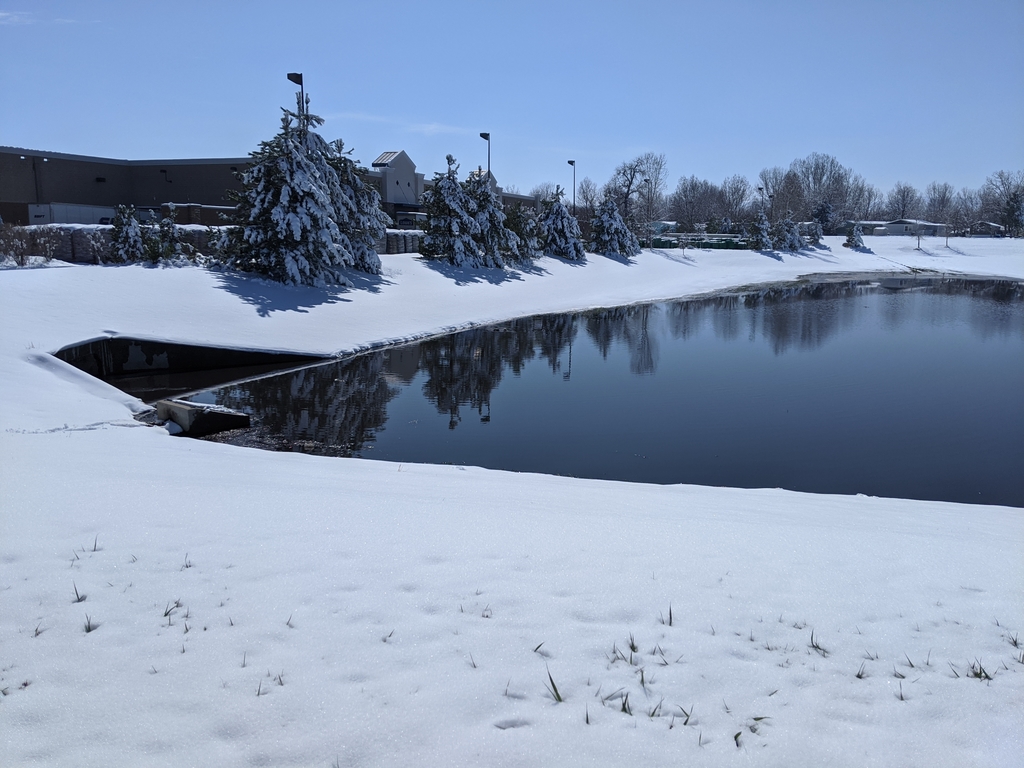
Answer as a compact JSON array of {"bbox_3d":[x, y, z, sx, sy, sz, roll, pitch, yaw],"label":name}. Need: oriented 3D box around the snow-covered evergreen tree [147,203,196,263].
[{"bbox_3d":[-13.003,-5.785,30.500,1.760,2.250,1.760,-4,11,-22],"label":"snow-covered evergreen tree"}]

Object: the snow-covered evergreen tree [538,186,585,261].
[{"bbox_3d":[3.925,-12.593,62.571,3.680,5.680,3.680,0,11,0],"label":"snow-covered evergreen tree"}]

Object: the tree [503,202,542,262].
[{"bbox_3d":[0.630,-10.086,53.000,2.790,3.980,2.790,0,10,1],"label":"tree"}]

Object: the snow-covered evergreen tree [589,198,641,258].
[{"bbox_3d":[9.240,-14.108,72.000,4.650,5.490,4.650,1,10,7],"label":"snow-covered evergreen tree"}]

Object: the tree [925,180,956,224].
[{"bbox_3d":[126.318,-51.857,236.000,7.820,16.180,7.820,5,11,27],"label":"tree"}]

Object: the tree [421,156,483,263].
[{"bbox_3d":[-3.560,-10.210,47.000,3.640,6.450,3.640,-1,10,-4],"label":"tree"}]

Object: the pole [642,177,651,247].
[{"bbox_3d":[20.349,-25.836,119.357,1.000,9.590,0.450,4,11,20],"label":"pole"}]

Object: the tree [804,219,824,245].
[{"bbox_3d":[48.315,-24.221,127.169,3.240,4.010,3.240,0,11,0],"label":"tree"}]

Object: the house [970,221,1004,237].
[{"bbox_3d":[132.166,-43.083,222.000,9.400,4.640,10.500,6,11,30],"label":"house"}]

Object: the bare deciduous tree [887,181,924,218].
[{"bbox_3d":[115.976,-51.857,236.000,9.550,16.180,9.550,5,11,25],"label":"bare deciduous tree"}]

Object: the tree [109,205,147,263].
[{"bbox_3d":[-13.750,-5.310,28.380,1.370,2.050,1.370,0,11,0],"label":"tree"}]

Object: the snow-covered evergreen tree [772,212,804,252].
[{"bbox_3d":[35.657,-19.537,103.000,3.900,5.070,3.900,4,10,18],"label":"snow-covered evergreen tree"}]

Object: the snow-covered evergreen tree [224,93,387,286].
[{"bbox_3d":[-8.599,-8.090,33.121,6.500,7.540,6.600,0,11,0],"label":"snow-covered evergreen tree"}]

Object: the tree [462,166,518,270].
[{"bbox_3d":[-1.414,-10.484,50.172,3.600,6.030,3.600,0,11,0],"label":"tree"}]

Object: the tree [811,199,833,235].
[{"bbox_3d":[65.123,-34.057,166.713,4.900,8.080,4.900,0,11,0],"label":"tree"}]

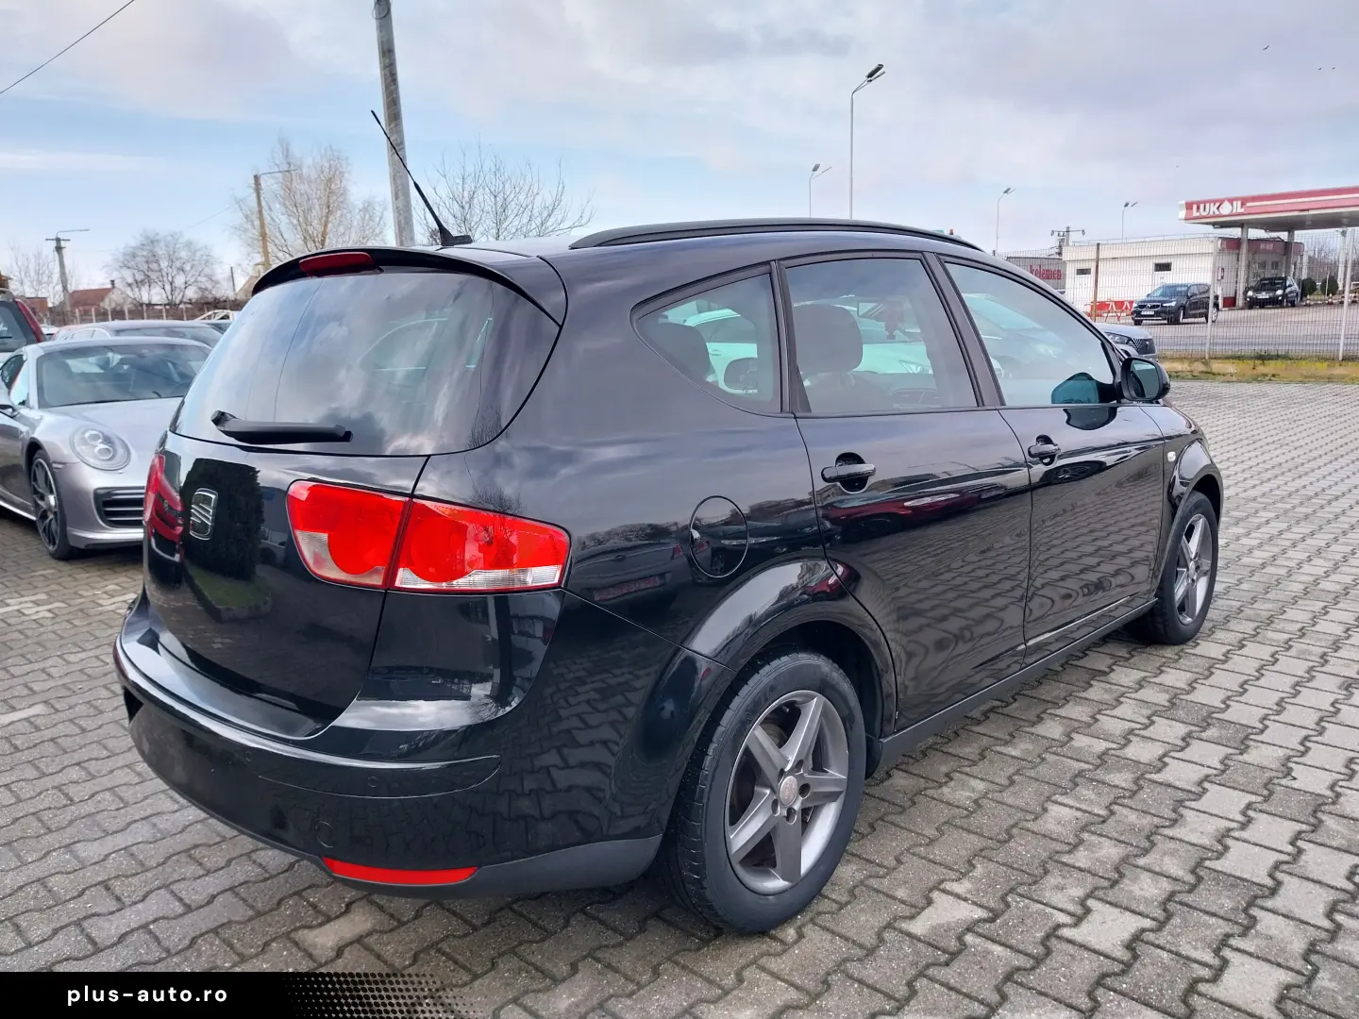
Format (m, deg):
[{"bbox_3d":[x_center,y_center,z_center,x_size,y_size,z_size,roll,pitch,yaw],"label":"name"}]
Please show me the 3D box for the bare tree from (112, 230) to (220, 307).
[{"bbox_3d":[-21.806,-9.054,44.102,5.300,5.876,5.300,-7,12,-25],"label":"bare tree"}]

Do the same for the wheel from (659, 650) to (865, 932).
[{"bbox_3d":[0.182,0.619,2.354,0.210,0.630,0.630,8,14,44],"label":"wheel"}]

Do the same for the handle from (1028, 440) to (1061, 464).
[{"bbox_3d":[1.074,-0.171,3.000,0.045,0.040,0.195,8,14,44],"label":"handle"}]

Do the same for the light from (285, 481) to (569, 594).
[{"bbox_3d":[-0.466,0.043,1.841,0.509,0.185,0.161,3,12,26],"label":"light"}]

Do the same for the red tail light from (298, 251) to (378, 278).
[{"bbox_3d":[-0.766,-0.555,2.308,0.340,0.048,0.055,8,14,44],"label":"red tail light"}]

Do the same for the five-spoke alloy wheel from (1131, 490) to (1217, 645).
[{"bbox_3d":[1.994,0.226,4.145,0.210,0.630,0.630,8,14,44],"label":"five-spoke alloy wheel"}]

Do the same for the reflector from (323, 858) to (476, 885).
[{"bbox_3d":[-0.511,0.653,1.875,0.310,0.032,0.040,1,11,15],"label":"reflector"}]

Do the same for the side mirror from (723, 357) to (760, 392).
[{"bbox_3d":[0.267,-0.626,4.672,0.170,0.147,0.110,8,14,44],"label":"side mirror"}]

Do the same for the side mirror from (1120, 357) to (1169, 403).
[{"bbox_3d":[1.554,-0.440,3.413,0.170,0.147,0.110,8,14,44],"label":"side mirror"}]

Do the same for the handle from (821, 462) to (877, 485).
[{"bbox_3d":[0.382,-0.082,2.299,0.045,0.040,0.195,8,14,44],"label":"handle"}]

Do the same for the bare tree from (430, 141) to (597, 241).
[{"bbox_3d":[-4.170,-6.293,25.971,4.700,5.852,4.700,-4,11,-8],"label":"bare tree"}]

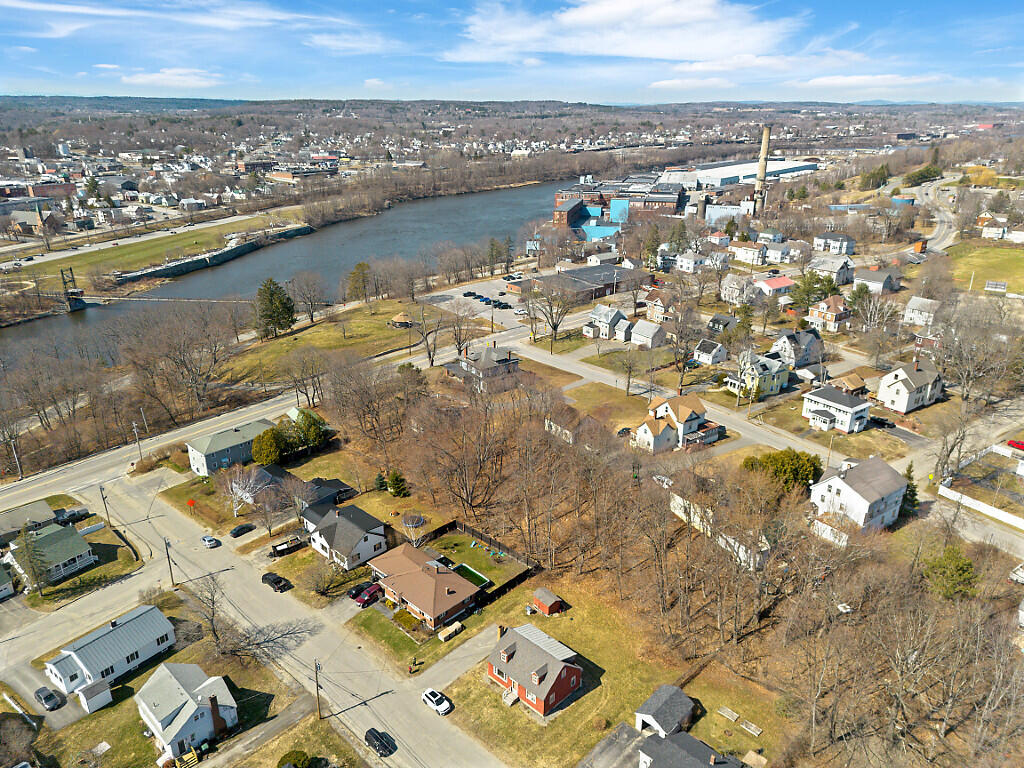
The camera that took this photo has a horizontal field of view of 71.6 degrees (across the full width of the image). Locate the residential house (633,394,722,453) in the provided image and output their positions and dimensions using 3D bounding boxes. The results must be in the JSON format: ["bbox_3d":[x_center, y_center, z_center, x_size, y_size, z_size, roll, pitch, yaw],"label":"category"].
[{"bbox_3d":[40.537,9.374,176.469,22.000,9.600,12.500,-16,27,-35],"label":"residential house"}]

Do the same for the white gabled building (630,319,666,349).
[{"bbox_3d":[48.101,-17.523,247.601,8.400,7.000,9.200,-17,27,-36],"label":"white gabled building"}]

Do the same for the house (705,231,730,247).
[{"bbox_3d":[115.260,-81.580,394.420,8.800,8.800,8.600,-14,26,-32],"label":"house"}]

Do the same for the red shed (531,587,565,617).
[{"bbox_3d":[5.520,36.120,118.010,3.600,2.800,2.800,19,28,39],"label":"red shed"}]

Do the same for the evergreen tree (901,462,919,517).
[{"bbox_3d":[81.346,21.032,145.234,4.600,11.200,4.600,-20,29,-41],"label":"evergreen tree"}]

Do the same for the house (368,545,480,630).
[{"bbox_3d":[-15.790,33.190,120.280,19.500,4.800,10.300,19,28,38],"label":"house"}]

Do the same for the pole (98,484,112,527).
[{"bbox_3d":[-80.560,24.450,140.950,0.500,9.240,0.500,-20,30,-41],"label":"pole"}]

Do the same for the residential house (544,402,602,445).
[{"bbox_3d":[15.473,9.558,179.402,9.200,6.500,10.200,-15,26,-34],"label":"residential house"}]

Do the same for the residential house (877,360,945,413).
[{"bbox_3d":[99.120,0.060,176.550,15.000,10.200,8.300,-13,26,-30],"label":"residential house"}]

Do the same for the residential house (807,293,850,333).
[{"bbox_3d":[107.340,-24.430,238.260,9.600,10.800,10.500,-13,25,-29],"label":"residential house"}]

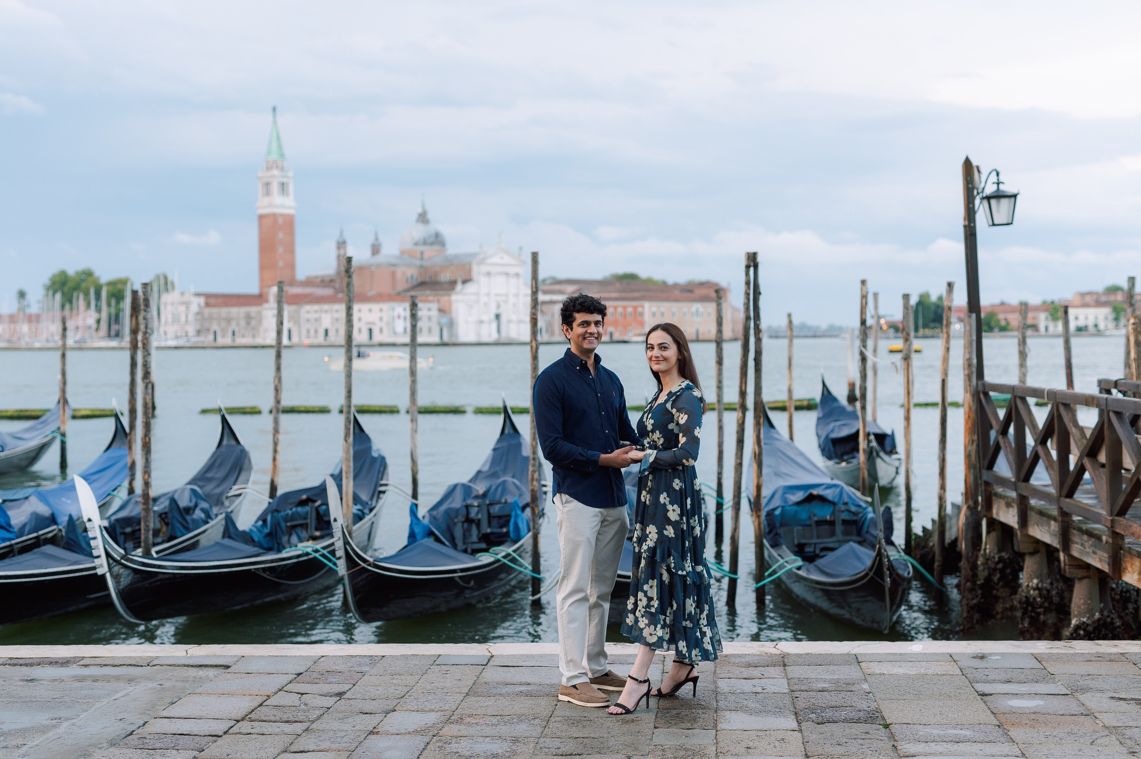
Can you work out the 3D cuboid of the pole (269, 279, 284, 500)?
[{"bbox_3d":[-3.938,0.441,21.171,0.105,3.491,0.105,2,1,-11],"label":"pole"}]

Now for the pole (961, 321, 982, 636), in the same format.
[{"bbox_3d":[3.545,0.817,14.028,0.170,2.807,0.170,-1,2,0],"label":"pole"}]

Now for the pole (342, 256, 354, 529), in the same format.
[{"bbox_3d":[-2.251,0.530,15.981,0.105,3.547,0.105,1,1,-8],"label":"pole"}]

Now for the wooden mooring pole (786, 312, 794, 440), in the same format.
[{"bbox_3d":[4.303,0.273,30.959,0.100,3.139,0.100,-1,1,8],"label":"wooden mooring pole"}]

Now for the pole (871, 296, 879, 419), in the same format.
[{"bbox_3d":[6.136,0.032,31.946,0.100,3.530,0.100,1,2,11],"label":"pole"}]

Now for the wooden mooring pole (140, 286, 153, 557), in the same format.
[{"bbox_3d":[-4.272,0.630,15.958,0.100,3.204,0.100,0,2,0],"label":"wooden mooring pole"}]

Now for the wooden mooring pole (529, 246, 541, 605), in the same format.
[{"bbox_3d":[-0.347,0.471,15.702,0.100,3.472,0.100,0,2,0],"label":"wooden mooring pole"}]

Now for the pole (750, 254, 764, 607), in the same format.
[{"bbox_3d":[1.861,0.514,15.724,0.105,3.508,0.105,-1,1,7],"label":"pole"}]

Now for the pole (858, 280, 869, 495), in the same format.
[{"bbox_3d":[3.900,0.356,21.056,0.100,3.350,0.100,-1,2,0],"label":"pole"}]

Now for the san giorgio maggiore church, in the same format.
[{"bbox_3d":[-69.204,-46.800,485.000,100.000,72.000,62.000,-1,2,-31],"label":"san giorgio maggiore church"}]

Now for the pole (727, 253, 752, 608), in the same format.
[{"bbox_3d":[1.631,0.492,15.251,0.110,3.427,0.110,2,2,0],"label":"pole"}]

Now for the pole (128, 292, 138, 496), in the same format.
[{"bbox_3d":[-5.870,0.446,21.256,0.105,3.317,0.105,1,2,0],"label":"pole"}]

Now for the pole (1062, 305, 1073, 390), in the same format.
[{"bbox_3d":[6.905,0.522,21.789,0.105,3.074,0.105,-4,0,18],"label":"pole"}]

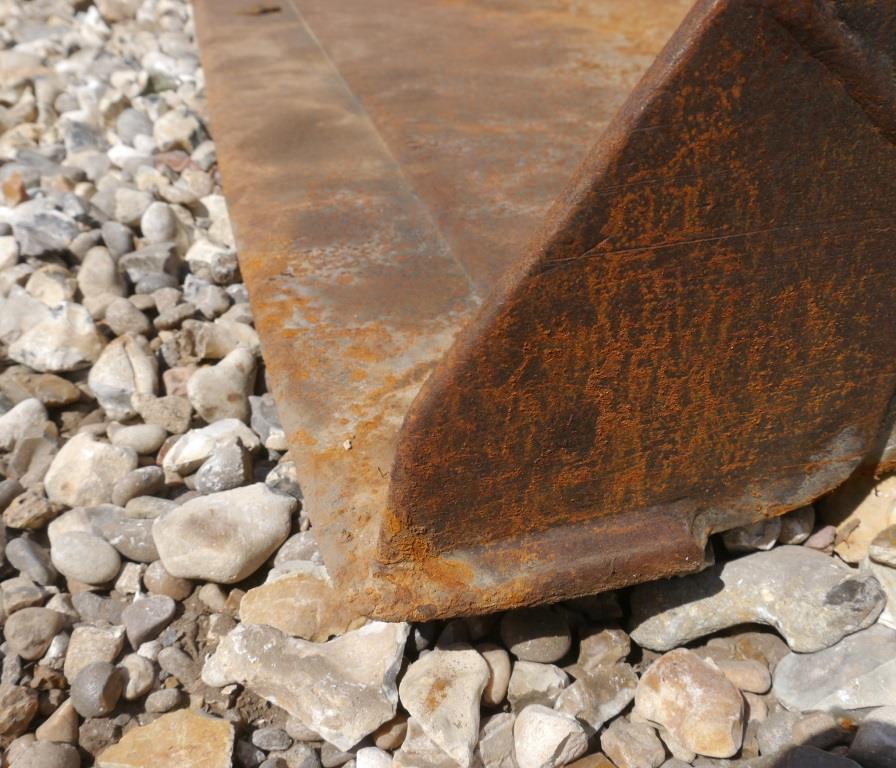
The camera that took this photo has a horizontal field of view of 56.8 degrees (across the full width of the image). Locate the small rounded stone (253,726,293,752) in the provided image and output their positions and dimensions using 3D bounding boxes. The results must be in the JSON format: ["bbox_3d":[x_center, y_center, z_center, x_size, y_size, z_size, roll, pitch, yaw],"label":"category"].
[{"bbox_3d":[-0.103,0.209,0.488,0.024,0.013,0.016,0,39,0],"label":"small rounded stone"}]

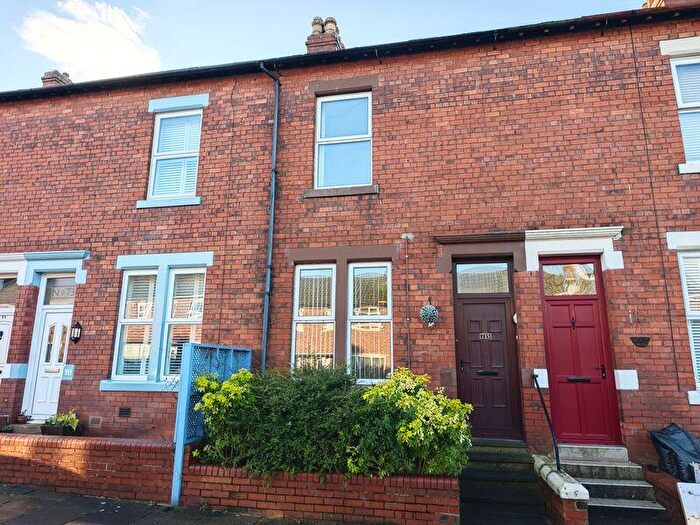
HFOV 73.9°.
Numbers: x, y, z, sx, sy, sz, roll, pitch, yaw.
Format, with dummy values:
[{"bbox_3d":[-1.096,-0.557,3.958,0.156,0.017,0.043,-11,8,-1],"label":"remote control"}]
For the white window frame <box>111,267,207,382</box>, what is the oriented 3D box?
[{"bbox_3d":[-3.293,1.061,8.078,1.671,1.944,0.120,-2,-12,11],"label":"white window frame"}]

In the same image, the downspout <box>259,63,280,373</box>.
[{"bbox_3d":[-1.489,-0.577,7.930,0.328,6.300,0.270,-2,-13,12],"label":"downspout"}]

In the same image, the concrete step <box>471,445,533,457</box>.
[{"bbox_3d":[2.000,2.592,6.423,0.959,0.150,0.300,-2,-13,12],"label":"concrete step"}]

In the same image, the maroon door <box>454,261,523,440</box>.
[{"bbox_3d":[2.052,1.245,7.023,0.907,2.682,0.100,-2,-12,11],"label":"maroon door"}]

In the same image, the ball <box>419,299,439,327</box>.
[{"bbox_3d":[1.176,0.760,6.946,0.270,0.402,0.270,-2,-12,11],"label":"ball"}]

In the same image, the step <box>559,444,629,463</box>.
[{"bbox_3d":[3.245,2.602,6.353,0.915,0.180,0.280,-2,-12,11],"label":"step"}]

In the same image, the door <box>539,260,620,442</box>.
[{"bbox_3d":[3.271,1.210,6.787,0.871,2.711,0.100,-2,-12,11],"label":"door"}]

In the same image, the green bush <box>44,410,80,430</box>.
[{"bbox_3d":[-4.412,2.418,7.140,0.520,0.299,0.320,-2,-12,11],"label":"green bush"}]

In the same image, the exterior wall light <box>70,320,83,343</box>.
[{"bbox_3d":[-4.941,1.267,8.361,0.160,0.399,0.145,-2,-13,11],"label":"exterior wall light"}]

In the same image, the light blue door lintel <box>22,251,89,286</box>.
[{"bbox_3d":[-5.501,0.113,8.754,1.430,0.610,0.230,-2,-13,12],"label":"light blue door lintel"}]

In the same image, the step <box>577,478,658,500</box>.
[{"bbox_3d":[3.227,2.858,5.877,1.030,0.165,0.360,-2,-13,11],"label":"step"}]

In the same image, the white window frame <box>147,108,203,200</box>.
[{"bbox_3d":[-3.339,-2.071,8.914,1.030,1.818,0.090,-2,-13,12],"label":"white window frame"}]

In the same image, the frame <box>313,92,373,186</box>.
[{"bbox_3d":[-0.095,-2.122,8.120,1.036,1.743,0.100,-2,-12,11],"label":"frame"}]

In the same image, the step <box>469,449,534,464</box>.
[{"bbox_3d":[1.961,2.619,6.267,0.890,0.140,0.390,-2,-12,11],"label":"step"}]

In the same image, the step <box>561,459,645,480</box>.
[{"bbox_3d":[3.293,2.770,6.223,1.030,0.170,0.310,-2,-13,11],"label":"step"}]

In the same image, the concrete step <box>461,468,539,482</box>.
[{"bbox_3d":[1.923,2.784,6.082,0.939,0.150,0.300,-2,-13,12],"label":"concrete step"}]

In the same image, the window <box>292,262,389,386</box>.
[{"bbox_3d":[-0.118,0.975,7.631,1.652,1.943,0.120,-2,-13,11],"label":"window"}]

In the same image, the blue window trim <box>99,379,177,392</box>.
[{"bbox_3d":[-3.317,2.110,7.924,1.987,0.160,0.165,-2,-13,11],"label":"blue window trim"}]

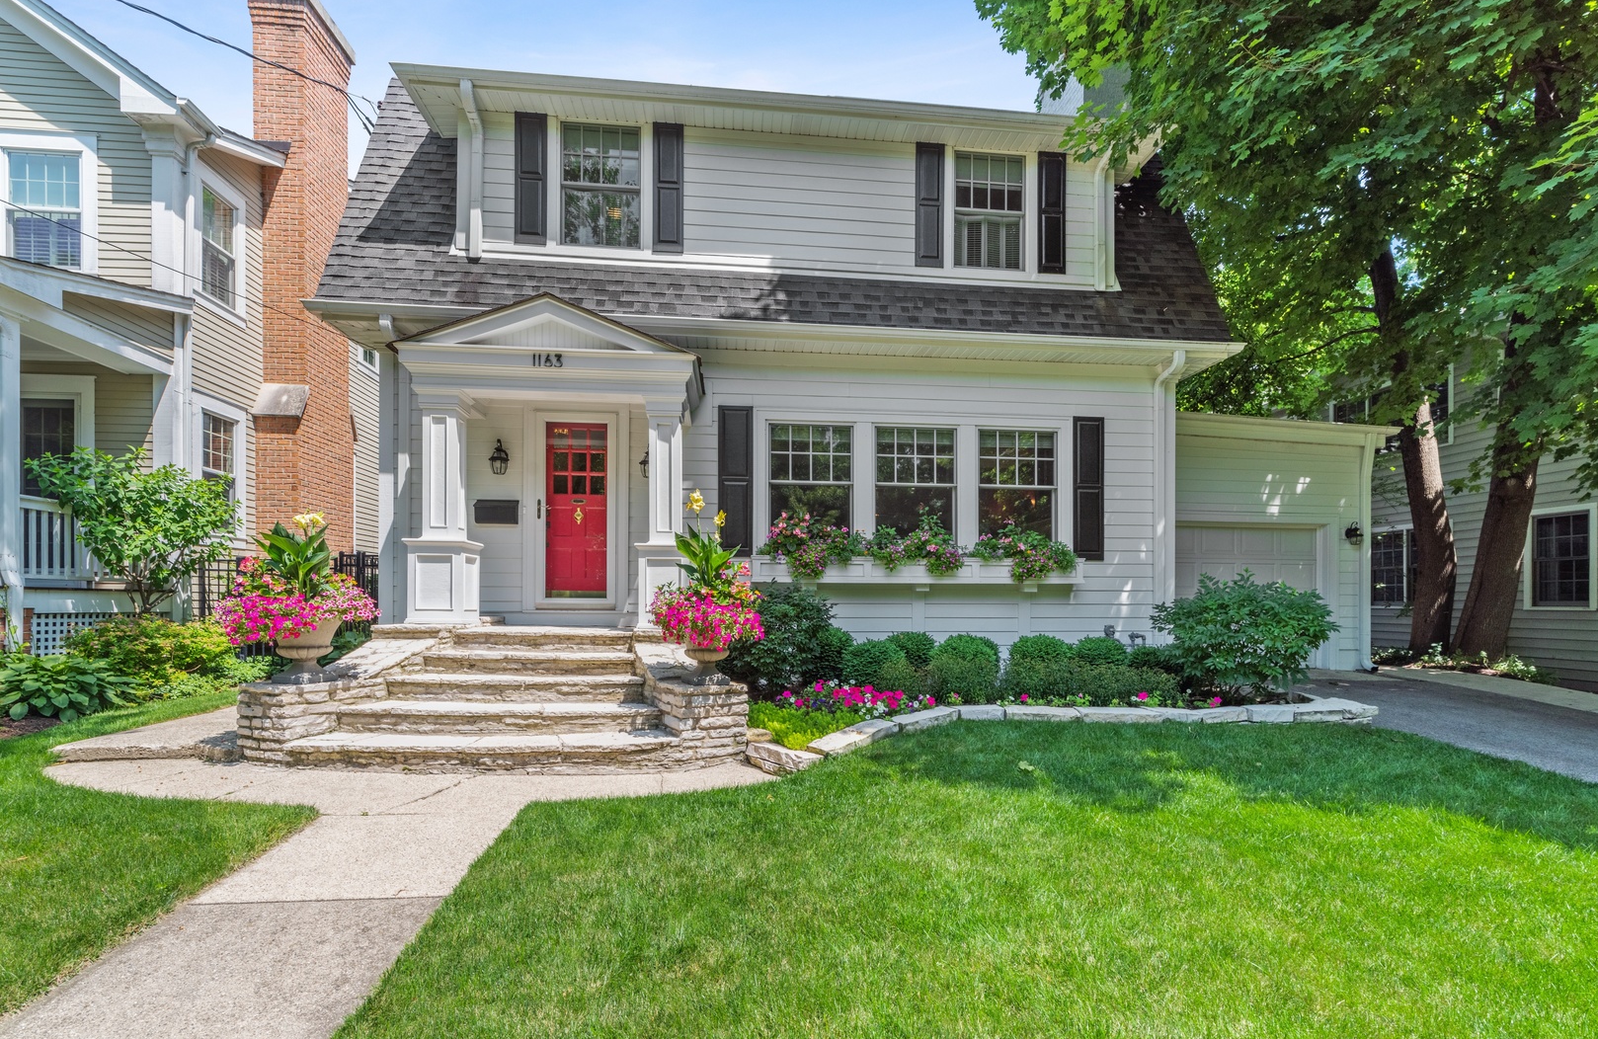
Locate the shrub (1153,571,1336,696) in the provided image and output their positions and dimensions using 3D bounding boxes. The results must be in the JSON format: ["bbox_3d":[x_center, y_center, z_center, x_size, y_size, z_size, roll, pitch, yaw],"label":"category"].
[{"bbox_3d":[4.612,1.210,6.900,1.700,1.300,1.450,1,-3,-6],"label":"shrub"}]

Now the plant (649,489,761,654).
[{"bbox_3d":[-0.710,0.401,5.150,0.860,1.200,0.840,1,-3,-6],"label":"plant"}]

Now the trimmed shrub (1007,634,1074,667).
[{"bbox_3d":[2.641,1.554,7.300,0.690,0.630,0.660,0,-3,-6],"label":"trimmed shrub"}]

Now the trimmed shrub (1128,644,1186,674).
[{"bbox_3d":[3.799,1.562,7.150,0.580,0.500,0.580,1,-3,-6],"label":"trimmed shrub"}]

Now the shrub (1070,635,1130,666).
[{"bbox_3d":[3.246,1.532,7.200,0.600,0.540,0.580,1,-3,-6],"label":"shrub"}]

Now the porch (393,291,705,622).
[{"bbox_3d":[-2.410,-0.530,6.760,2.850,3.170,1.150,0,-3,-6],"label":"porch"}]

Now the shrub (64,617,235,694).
[{"bbox_3d":[-6.720,1.429,6.900,1.500,0.820,1.150,1,-3,-6],"label":"shrub"}]

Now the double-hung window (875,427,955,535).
[{"bbox_3d":[1.354,-0.401,7.780,0.960,1.380,0.100,1,-3,-6],"label":"double-hung window"}]

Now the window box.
[{"bbox_3d":[1.340,0.604,7.520,3.760,0.380,0.280,0,-3,-6],"label":"window box"}]

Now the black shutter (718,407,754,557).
[{"bbox_3d":[-0.694,-0.413,7.277,0.377,1.640,0.050,0,-1,-6],"label":"black shutter"}]

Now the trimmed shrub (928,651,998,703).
[{"bbox_3d":[1.663,1.600,6.720,0.710,0.530,0.620,0,-3,-6],"label":"trimmed shrub"}]

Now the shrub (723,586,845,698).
[{"bbox_3d":[-0.146,1.188,6.500,1.180,1.120,1.080,0,-3,-6],"label":"shrub"}]

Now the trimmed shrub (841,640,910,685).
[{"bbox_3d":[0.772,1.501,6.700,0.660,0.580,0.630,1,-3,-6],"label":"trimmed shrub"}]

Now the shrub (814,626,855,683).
[{"bbox_3d":[0.315,1.432,6.850,0.520,0.660,0.520,1,-3,-6],"label":"shrub"}]

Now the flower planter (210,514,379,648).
[{"bbox_3d":[-3.597,0.432,4.750,0.950,0.940,0.880,0,-3,-6],"label":"flower planter"}]

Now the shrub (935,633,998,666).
[{"bbox_3d":[1.829,1.532,7.200,0.680,0.640,0.660,0,-3,-6],"label":"shrub"}]

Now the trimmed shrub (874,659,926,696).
[{"bbox_3d":[1.020,1.597,6.680,0.540,0.430,0.500,0,-3,-6],"label":"trimmed shrub"}]

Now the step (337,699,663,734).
[{"bbox_3d":[-2.150,1.460,4.930,2.260,0.165,0.400,1,-3,-3],"label":"step"}]

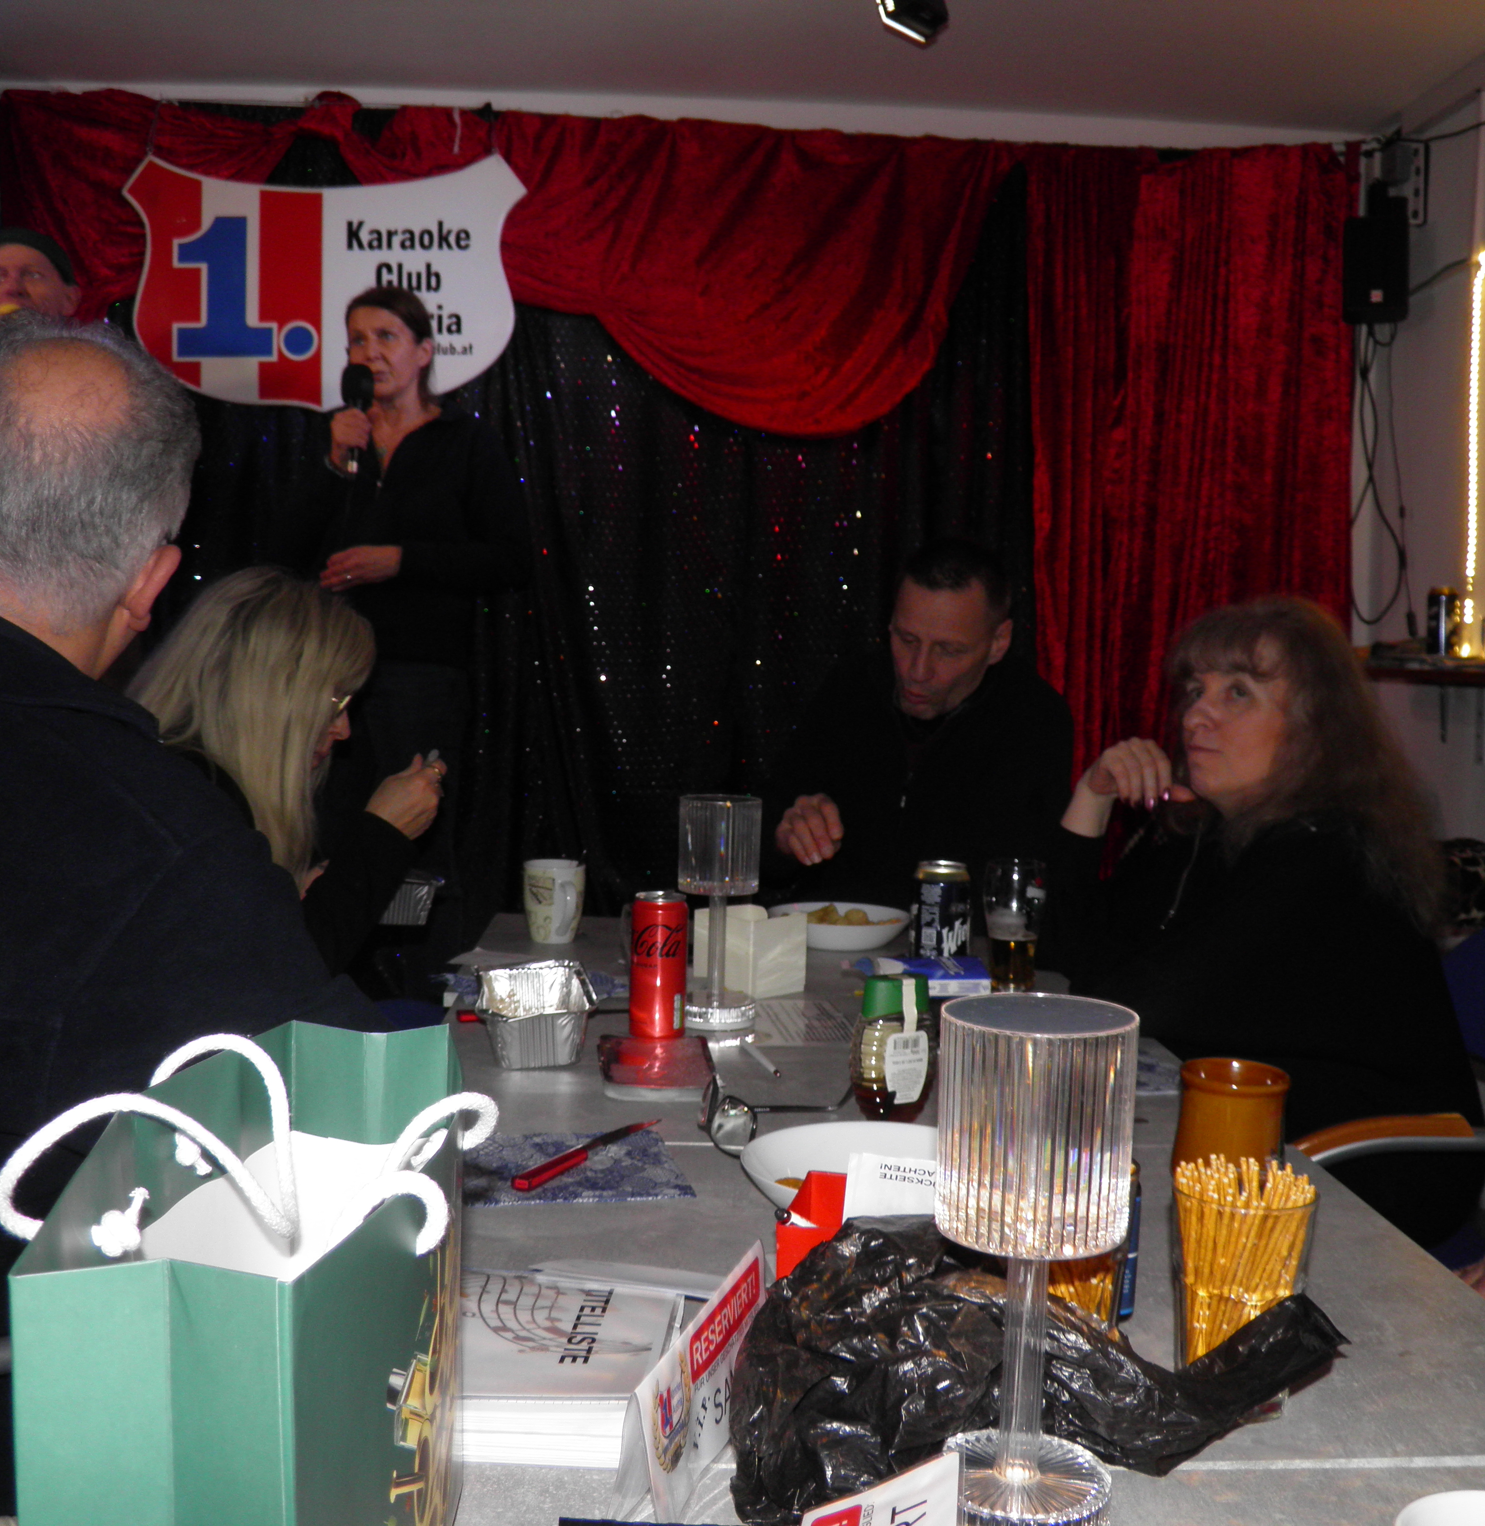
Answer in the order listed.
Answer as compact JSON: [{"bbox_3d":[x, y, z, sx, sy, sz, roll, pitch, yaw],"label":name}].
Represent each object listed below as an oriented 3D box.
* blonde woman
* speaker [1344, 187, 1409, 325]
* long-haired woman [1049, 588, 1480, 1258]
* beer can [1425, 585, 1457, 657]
[{"bbox_3d":[-0.613,0.383,1.914,0.620,1.220,0.480,1,4,-9],"label":"blonde woman"},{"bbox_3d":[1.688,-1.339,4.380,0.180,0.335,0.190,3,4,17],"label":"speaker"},{"bbox_3d":[0.532,0.408,1.993,0.620,1.230,0.510,0,5,-25],"label":"long-haired woman"},{"bbox_3d":[1.787,-0.359,4.200,0.066,0.168,0.066,2,4,0],"label":"beer can"}]

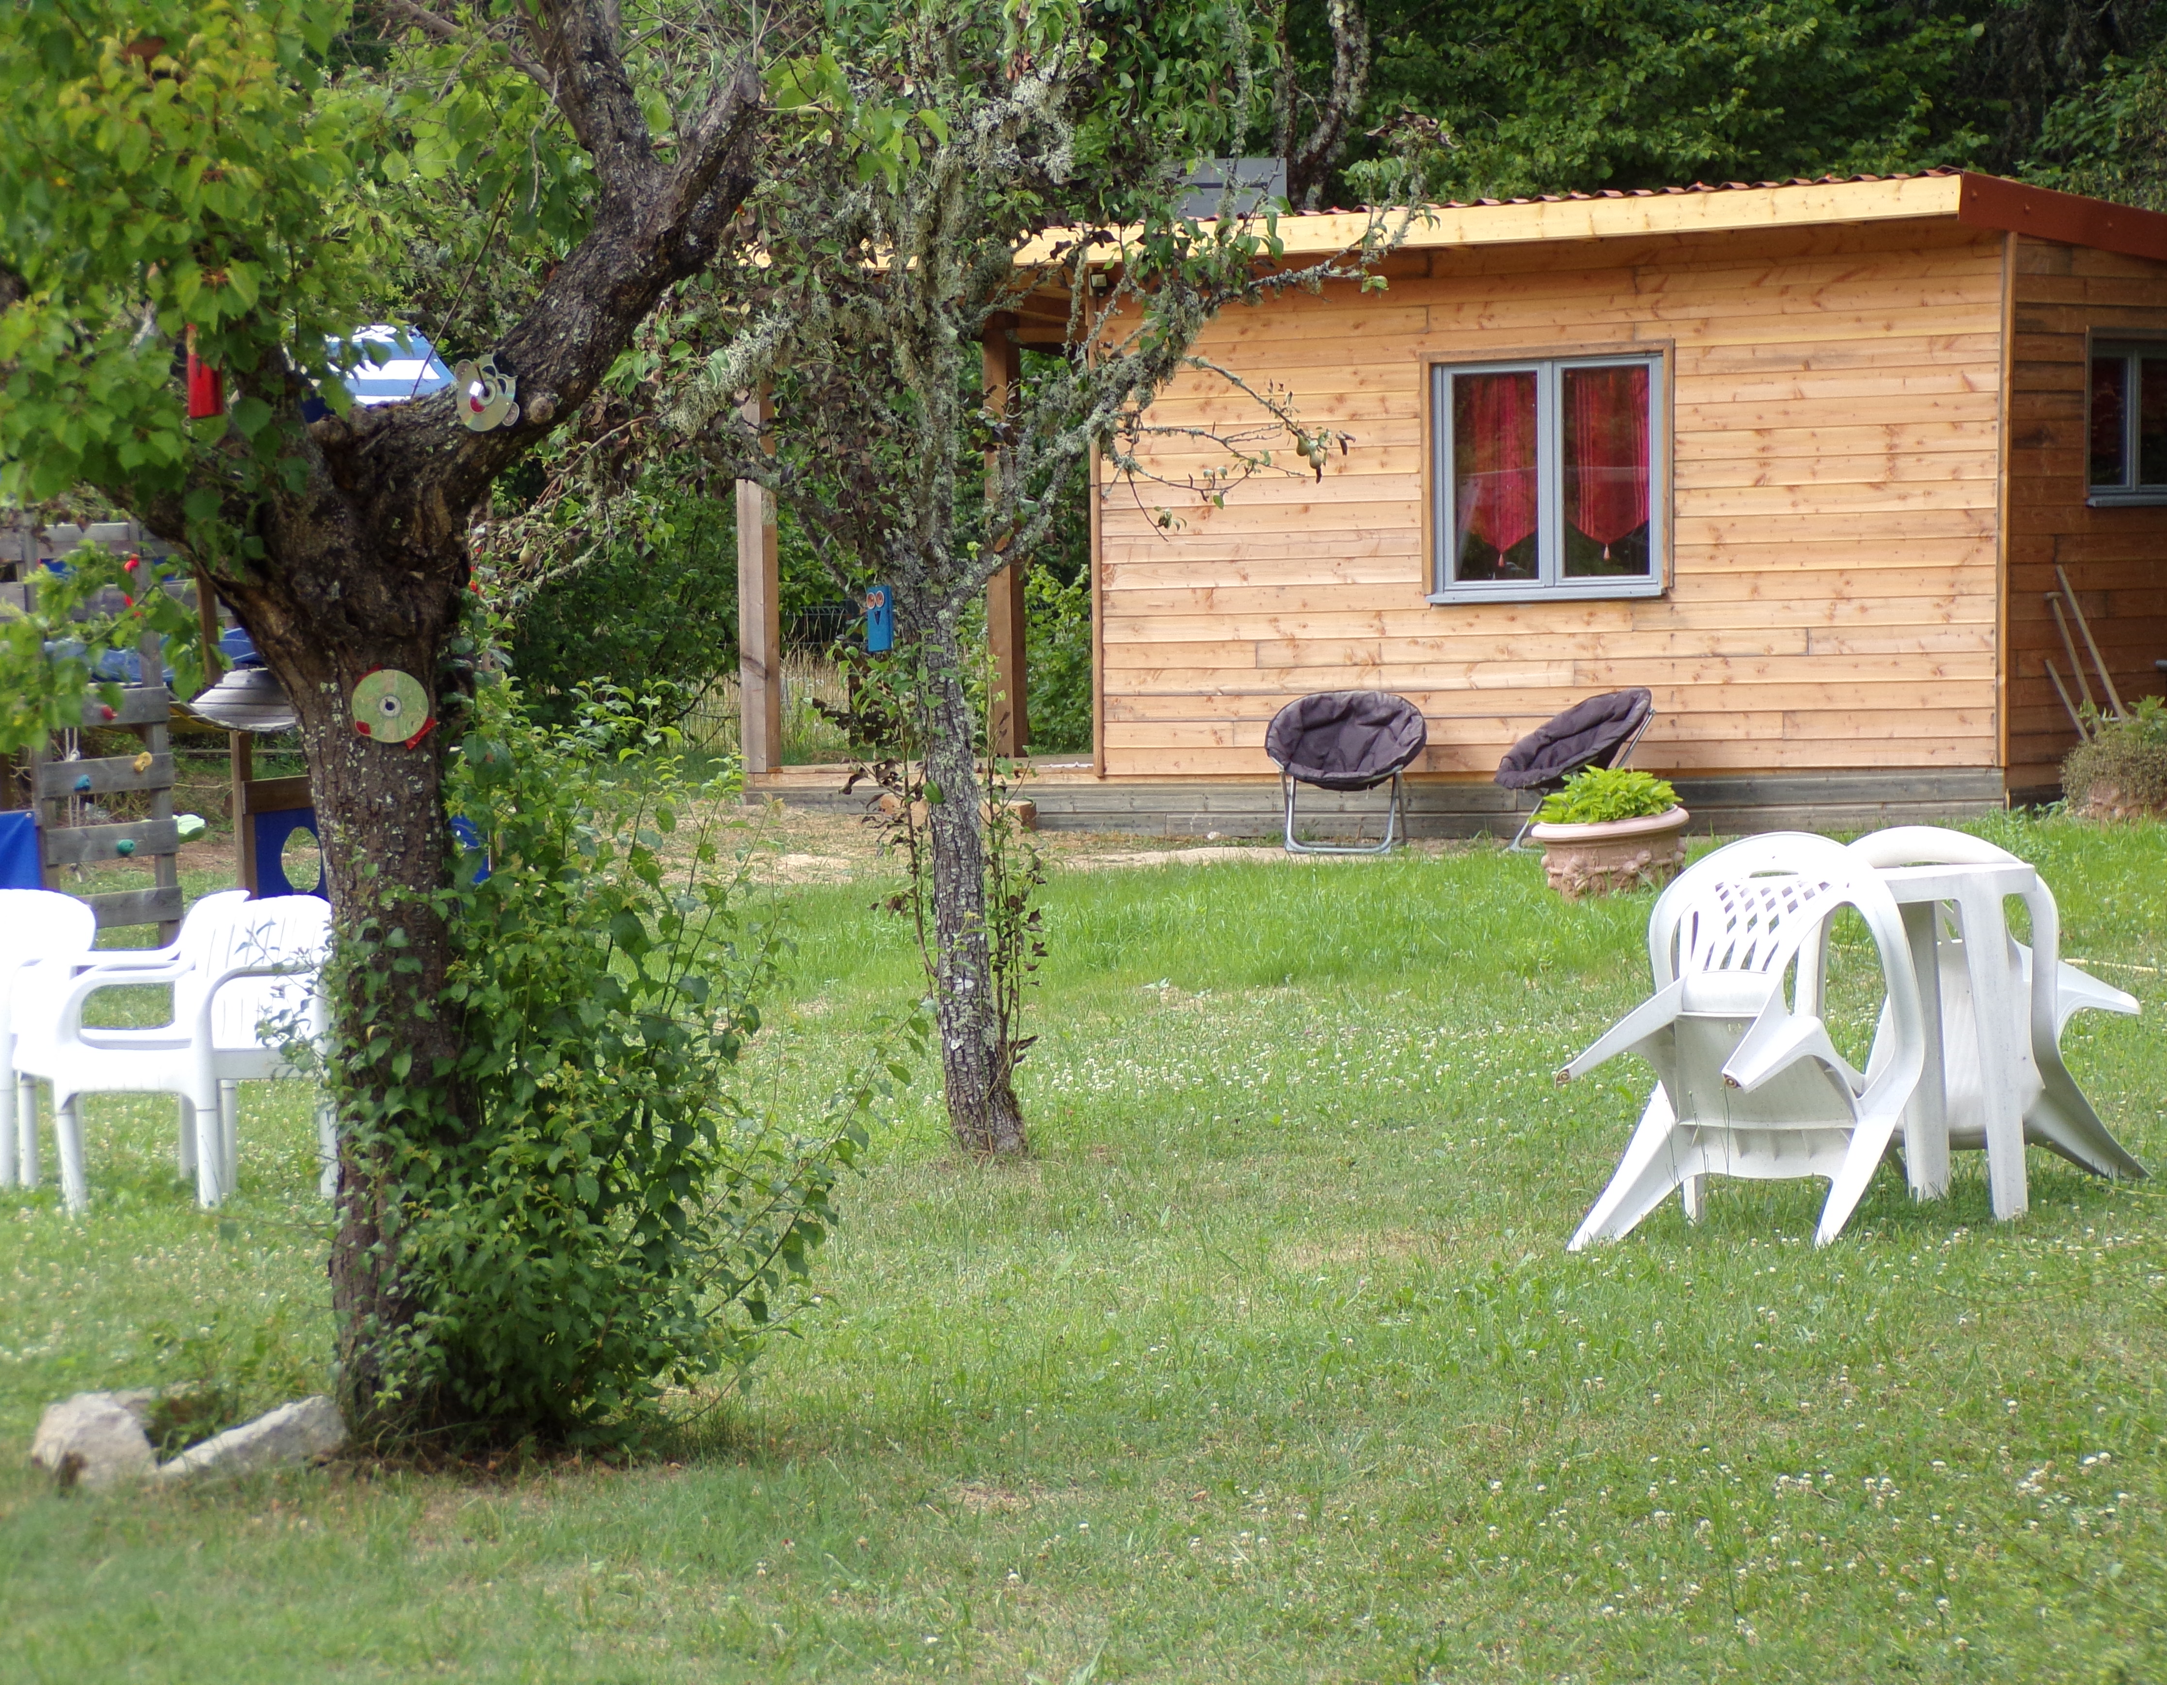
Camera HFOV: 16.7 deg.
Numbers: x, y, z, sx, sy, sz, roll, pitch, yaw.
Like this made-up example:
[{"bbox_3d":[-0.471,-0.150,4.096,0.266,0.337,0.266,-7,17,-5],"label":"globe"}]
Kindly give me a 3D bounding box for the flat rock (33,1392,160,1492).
[{"bbox_3d":[-1.517,0.918,11.350,0.190,0.140,0.190,-1,2,0],"label":"flat rock"}]

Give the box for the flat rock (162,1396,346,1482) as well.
[{"bbox_3d":[-1.286,0.921,11.450,0.290,0.120,0.160,-1,2,14],"label":"flat rock"}]

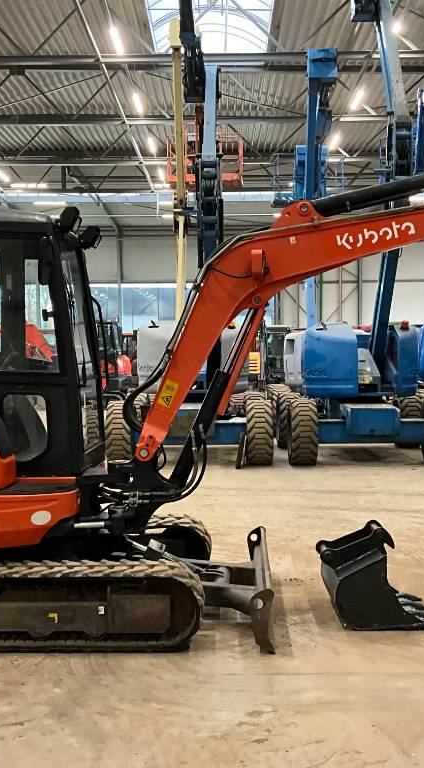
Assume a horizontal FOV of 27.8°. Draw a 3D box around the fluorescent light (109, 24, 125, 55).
[{"bbox_3d":[-2.177,-7.859,19.600,0.150,0.110,1.600,-1,2,1],"label":"fluorescent light"}]

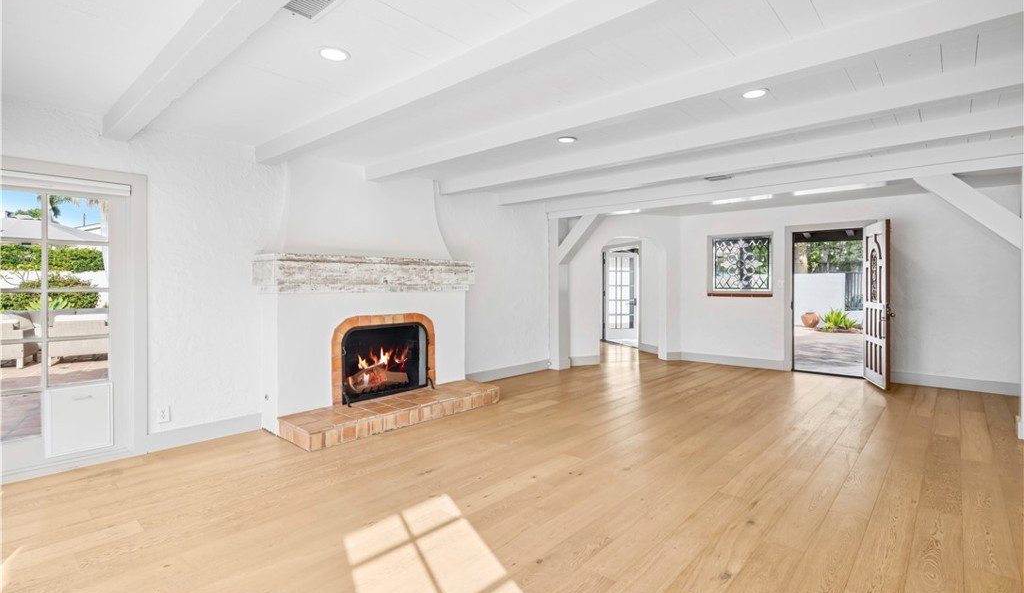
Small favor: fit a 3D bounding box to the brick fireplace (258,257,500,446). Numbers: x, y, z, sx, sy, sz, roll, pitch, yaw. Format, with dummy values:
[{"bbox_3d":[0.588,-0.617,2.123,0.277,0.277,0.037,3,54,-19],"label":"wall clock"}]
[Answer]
[{"bbox_3d":[-1.176,0.400,4.800,0.911,1.546,2.274,1,2,41],"label":"brick fireplace"}]

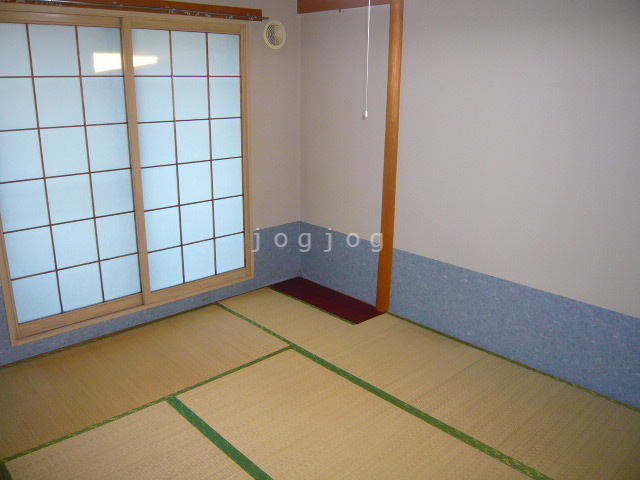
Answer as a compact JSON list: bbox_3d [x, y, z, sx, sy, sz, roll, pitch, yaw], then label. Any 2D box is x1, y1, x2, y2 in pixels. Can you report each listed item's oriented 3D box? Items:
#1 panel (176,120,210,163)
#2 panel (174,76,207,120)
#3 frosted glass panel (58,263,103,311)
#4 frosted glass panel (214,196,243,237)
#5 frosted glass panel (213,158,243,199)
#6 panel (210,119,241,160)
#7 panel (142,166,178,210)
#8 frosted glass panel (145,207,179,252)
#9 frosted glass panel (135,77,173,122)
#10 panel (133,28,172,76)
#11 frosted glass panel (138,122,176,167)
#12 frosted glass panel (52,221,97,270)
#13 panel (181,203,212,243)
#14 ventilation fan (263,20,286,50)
[{"bbox_3d":[-0.860,-0.669,3.543,0.260,0.278,0.020,-15,23,-42],"label":"panel"},{"bbox_3d":[-0.811,-0.895,3.283,0.247,0.266,0.015,-14,22,-41],"label":"panel"},{"bbox_3d":[-1.500,0.296,3.267,0.260,0.280,0.020,-15,23,-42],"label":"frosted glass panel"},{"bbox_3d":[-0.680,-0.174,3.883,0.255,0.278,0.020,-15,23,-42],"label":"frosted glass panel"},{"bbox_3d":[-0.675,-0.447,3.801,0.255,0.278,0.020,-15,23,-42],"label":"frosted glass panel"},{"bbox_3d":[-0.632,-0.687,3.526,0.243,0.263,0.015,-14,22,-41],"label":"panel"},{"bbox_3d":[-1.054,-0.346,3.448,0.255,0.278,0.020,-15,23,-42],"label":"panel"},{"bbox_3d":[-1.006,-0.070,3.344,0.237,0.262,0.015,-14,22,-41],"label":"frosted glass panel"},{"bbox_3d":[-1.043,-0.888,3.286,0.255,0.278,0.020,-15,23,-42],"label":"frosted glass panel"},{"bbox_3d":[-1.036,-1.154,3.208,0.255,0.271,0.020,-15,23,-42],"label":"panel"},{"bbox_3d":[-0.996,-0.587,3.194,0.238,0.262,0.015,-14,22,-41],"label":"frosted glass panel"},{"bbox_3d":[-1.418,0.025,3.010,0.246,0.261,0.015,-14,22,-41],"label":"frosted glass panel"},{"bbox_3d":[-0.828,-0.114,3.510,0.246,0.264,0.015,-14,22,-41],"label":"panel"},{"bbox_3d":[-0.309,-1.413,3.567,0.185,0.185,0.040,-14,22,-41],"label":"ventilation fan"}]

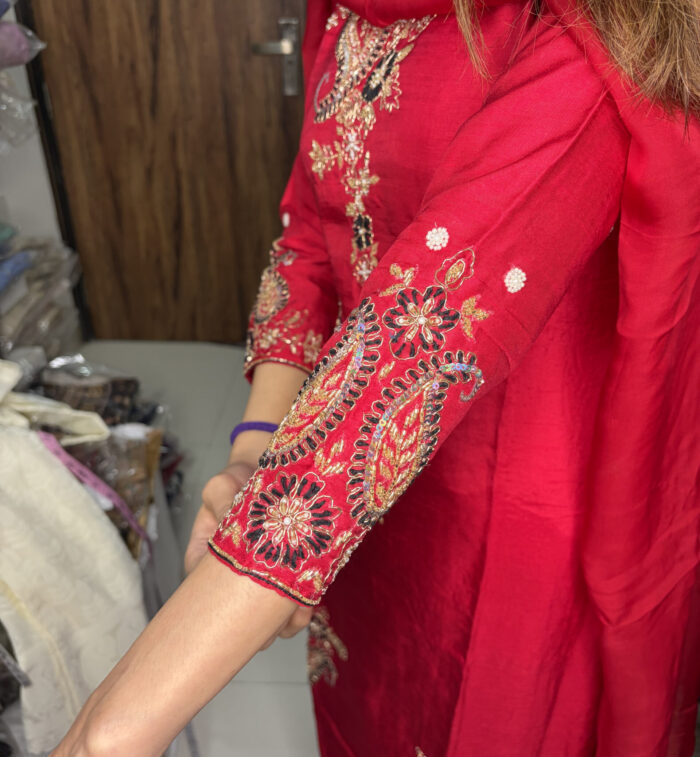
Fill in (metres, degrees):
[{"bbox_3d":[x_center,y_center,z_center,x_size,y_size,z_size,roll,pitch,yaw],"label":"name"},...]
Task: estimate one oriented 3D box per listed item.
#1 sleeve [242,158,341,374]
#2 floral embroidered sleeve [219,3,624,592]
[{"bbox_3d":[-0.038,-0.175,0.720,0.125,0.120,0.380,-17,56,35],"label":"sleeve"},{"bbox_3d":[0.068,-0.045,0.480,0.135,0.125,0.430,30,74,5],"label":"floral embroidered sleeve"}]

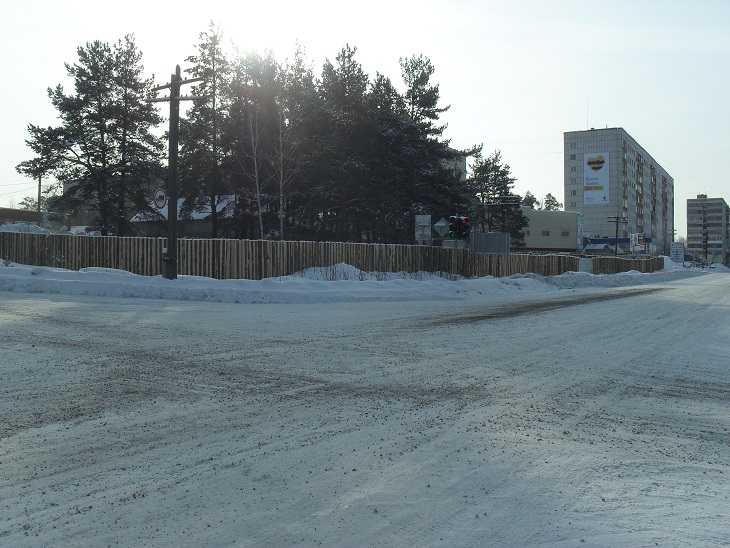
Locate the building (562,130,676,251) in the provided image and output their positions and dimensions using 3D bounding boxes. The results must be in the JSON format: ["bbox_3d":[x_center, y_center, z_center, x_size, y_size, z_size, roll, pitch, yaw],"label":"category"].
[{"bbox_3d":[75.200,-18.900,211.400,13.300,28.500,92.000,0,0,29],"label":"building"}]

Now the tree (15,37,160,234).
[{"bbox_3d":[-15.670,-7.000,42.000,8.200,13.000,7.000,0,0,0],"label":"tree"}]

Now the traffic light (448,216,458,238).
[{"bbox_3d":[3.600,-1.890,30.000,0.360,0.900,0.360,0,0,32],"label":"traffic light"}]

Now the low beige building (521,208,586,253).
[{"bbox_3d":[29.900,-6.970,120.200,10.000,7.100,7.500,0,0,24],"label":"low beige building"}]

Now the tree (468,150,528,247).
[{"bbox_3d":[13.560,-7.060,75.000,6.000,11.000,5.800,0,0,0],"label":"tree"}]

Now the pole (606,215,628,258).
[{"bbox_3d":[29.350,-3.440,86.000,2.400,6.500,0.300,0,0,12],"label":"pole"}]

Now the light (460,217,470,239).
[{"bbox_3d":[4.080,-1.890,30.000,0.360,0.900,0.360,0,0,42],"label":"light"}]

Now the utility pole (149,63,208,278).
[{"bbox_3d":[-6.730,-3.660,26.500,2.350,7.750,0.450,0,0,26],"label":"utility pole"}]

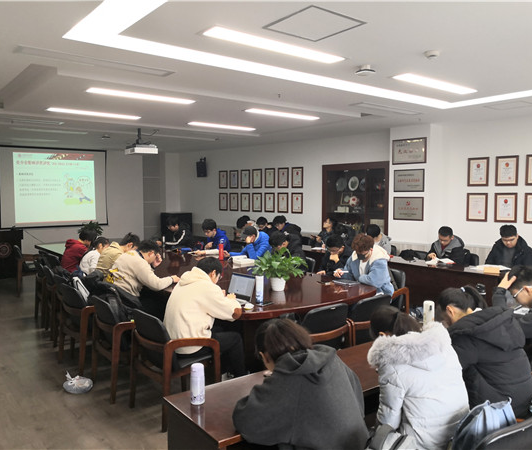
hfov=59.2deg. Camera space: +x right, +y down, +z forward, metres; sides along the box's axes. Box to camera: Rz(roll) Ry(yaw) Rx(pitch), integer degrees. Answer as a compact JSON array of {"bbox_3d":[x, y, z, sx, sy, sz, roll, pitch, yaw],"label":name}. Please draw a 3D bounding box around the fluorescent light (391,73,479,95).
[{"bbox_3d":[1.657,-1.367,4.510,1.200,0.060,0.190,-4,5,-39],"label":"fluorescent light"}]

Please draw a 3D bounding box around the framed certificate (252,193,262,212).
[{"bbox_3d":[-0.190,-0.508,10.800,0.317,0.438,0.025,4,6,44],"label":"framed certificate"}]

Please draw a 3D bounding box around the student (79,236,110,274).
[{"bbox_3d":[-2.110,0.676,5.720,0.680,1.120,0.460,-4,6,-40],"label":"student"}]

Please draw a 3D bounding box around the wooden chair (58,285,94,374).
[{"bbox_3d":[-1.719,0.978,4.649,0.560,0.810,0.570,4,6,44],"label":"wooden chair"}]

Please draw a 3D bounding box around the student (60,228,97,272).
[{"bbox_3d":[-2.419,0.667,6.462,0.800,1.180,0.520,-3,5,-38],"label":"student"}]

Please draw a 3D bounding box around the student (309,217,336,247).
[{"bbox_3d":[1.001,0.508,7.974,0.750,1.280,0.550,-2,5,-30],"label":"student"}]

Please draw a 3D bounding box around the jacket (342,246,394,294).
[{"bbox_3d":[1.095,0.527,5.003,0.460,0.620,0.520,-4,5,-38],"label":"jacket"}]

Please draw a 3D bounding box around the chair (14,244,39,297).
[{"bbox_3d":[-4.198,0.781,8.384,0.580,0.860,0.570,-3,5,-35],"label":"chair"}]

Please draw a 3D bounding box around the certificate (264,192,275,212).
[{"bbox_3d":[0.078,-0.480,10.193,0.030,0.412,0.327,-4,5,-38],"label":"certificate"}]

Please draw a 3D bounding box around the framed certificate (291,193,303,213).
[{"bbox_3d":[0.712,-0.483,10.492,0.030,0.460,0.338,-4,5,-44],"label":"framed certificate"}]

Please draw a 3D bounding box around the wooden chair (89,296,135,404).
[{"bbox_3d":[-1.210,1.050,4.194,0.580,0.820,0.560,-3,5,-34],"label":"wooden chair"}]

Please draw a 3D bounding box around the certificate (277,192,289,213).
[{"bbox_3d":[0.356,-0.459,9.845,0.030,0.410,0.329,-4,5,-38],"label":"certificate"}]

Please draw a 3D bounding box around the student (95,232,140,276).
[{"bbox_3d":[-1.629,0.703,5.341,0.850,1.210,0.550,-4,5,-38],"label":"student"}]

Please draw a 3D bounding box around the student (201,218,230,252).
[{"bbox_3d":[-0.929,0.545,7.686,0.780,1.250,0.540,-3,5,-37],"label":"student"}]

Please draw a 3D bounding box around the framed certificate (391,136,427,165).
[{"bbox_3d":[2.256,-1.157,7.389,0.030,0.391,0.628,-4,5,-38],"label":"framed certificate"}]

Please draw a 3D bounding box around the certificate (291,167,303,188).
[{"bbox_3d":[0.711,-1.060,10.453,0.030,0.460,0.338,-4,5,-44],"label":"certificate"}]

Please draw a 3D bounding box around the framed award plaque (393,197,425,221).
[{"bbox_3d":[2.167,-0.240,7.091,0.030,0.350,0.500,-4,6,-43],"label":"framed award plaque"}]

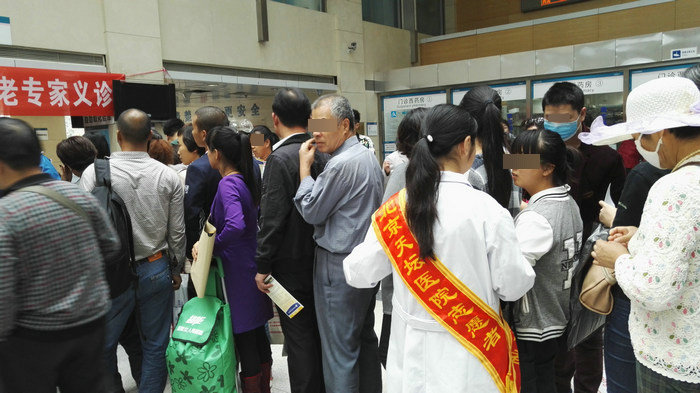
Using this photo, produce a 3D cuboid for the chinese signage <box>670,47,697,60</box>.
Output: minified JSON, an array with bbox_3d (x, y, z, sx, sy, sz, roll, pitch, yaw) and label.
[{"bbox_3d":[3.765,-1.611,5.637,0.242,0.104,0.020,2,7,36],"label":"chinese signage"}]

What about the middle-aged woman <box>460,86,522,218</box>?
[{"bbox_3d":[0.601,0.373,2.165,0.460,1.670,0.340,-6,7,-33],"label":"middle-aged woman"}]

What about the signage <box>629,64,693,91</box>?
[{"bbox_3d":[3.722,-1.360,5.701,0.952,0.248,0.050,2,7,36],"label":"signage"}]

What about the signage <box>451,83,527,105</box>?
[{"bbox_3d":[1.925,-1.427,7.025,1.083,0.242,0.050,2,7,36],"label":"signage"}]

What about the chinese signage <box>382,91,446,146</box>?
[{"bbox_3d":[0.988,-1.203,7.749,1.118,0.752,0.050,2,7,36],"label":"chinese signage"}]

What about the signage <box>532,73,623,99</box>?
[{"bbox_3d":[2.858,-1.390,6.338,1.083,0.242,0.050,2,7,36],"label":"signage"}]

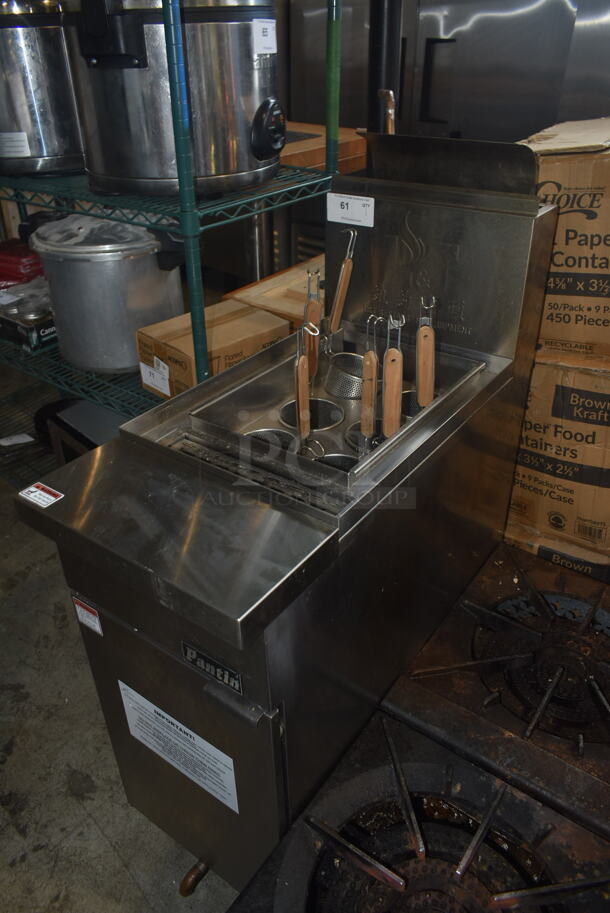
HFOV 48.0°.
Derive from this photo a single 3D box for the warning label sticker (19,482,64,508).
[{"bbox_3d":[-0.359,0.053,0.934,0.058,0.004,0.034,20,38,31],"label":"warning label sticker"}]

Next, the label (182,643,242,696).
[{"bbox_3d":[-0.121,0.275,0.892,0.102,0.038,0.005,20,38,31],"label":"label"}]

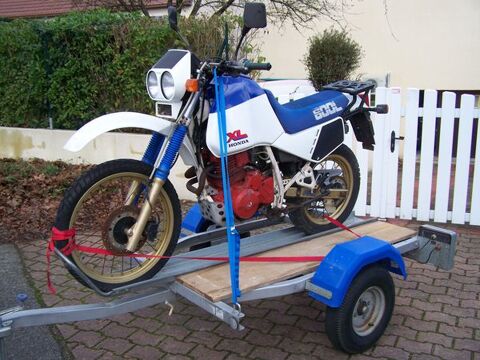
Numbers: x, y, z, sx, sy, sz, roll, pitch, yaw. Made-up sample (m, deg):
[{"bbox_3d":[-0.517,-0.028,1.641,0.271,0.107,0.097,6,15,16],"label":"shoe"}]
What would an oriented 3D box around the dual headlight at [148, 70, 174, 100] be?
[{"bbox_3d":[-0.373,-0.484,2.692,0.090,0.150,0.290,-8,13,-36],"label":"dual headlight"}]

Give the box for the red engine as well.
[{"bbox_3d":[-0.053,-0.001,3.020,0.425,0.415,0.320,-8,13,-36],"label":"red engine"}]

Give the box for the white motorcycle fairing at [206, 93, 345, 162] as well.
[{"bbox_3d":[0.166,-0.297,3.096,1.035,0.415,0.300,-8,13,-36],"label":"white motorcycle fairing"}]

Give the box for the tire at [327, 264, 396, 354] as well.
[{"bbox_3d":[0.692,0.729,2.996,0.495,0.495,0.140,-8,13,-36],"label":"tire"}]

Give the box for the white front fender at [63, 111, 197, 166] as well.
[{"bbox_3d":[-0.539,-0.186,2.620,0.690,0.295,0.140,-8,13,-36],"label":"white front fender"}]

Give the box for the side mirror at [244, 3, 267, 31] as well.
[{"bbox_3d":[0.072,-0.793,2.556,0.132,0.130,0.045,7,13,36],"label":"side mirror"}]

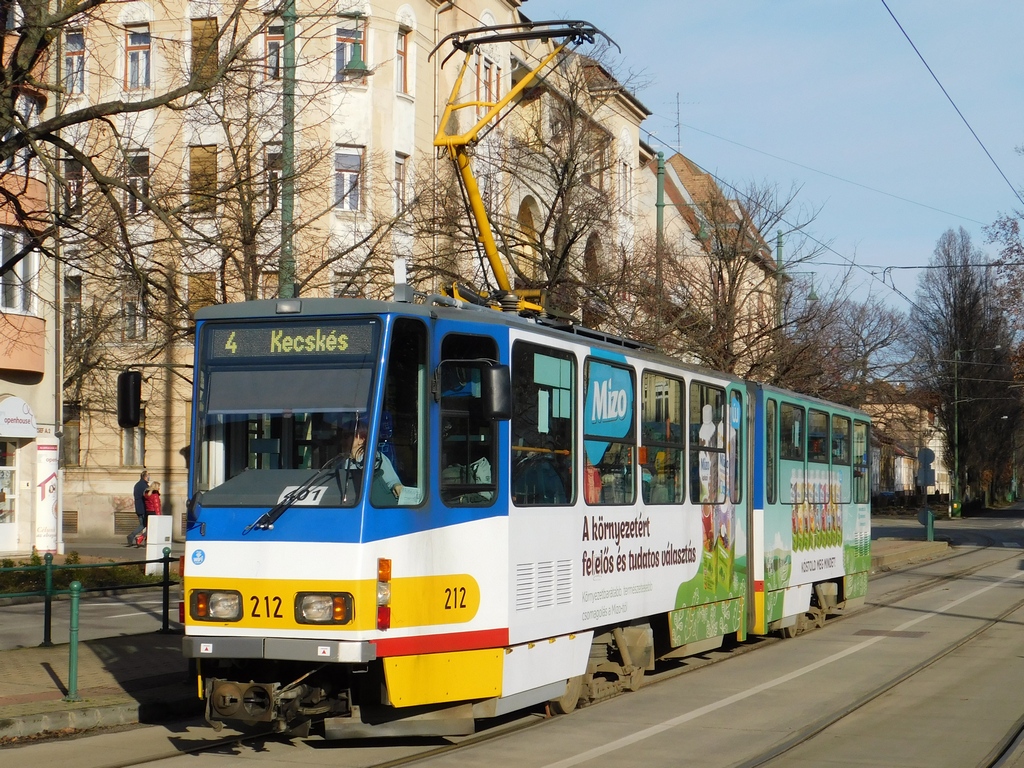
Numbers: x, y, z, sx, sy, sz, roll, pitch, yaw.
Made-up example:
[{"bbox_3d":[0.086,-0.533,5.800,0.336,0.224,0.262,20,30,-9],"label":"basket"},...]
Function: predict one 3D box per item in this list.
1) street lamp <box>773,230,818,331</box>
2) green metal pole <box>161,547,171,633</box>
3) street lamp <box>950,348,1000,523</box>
[{"bbox_3d":[7.667,0.314,40.705,1.180,8.750,0.450,-1,-4,15],"label":"street lamp"},{"bbox_3d":[-4.042,2.392,17.638,0.110,1.000,0.110,-2,-5,27],"label":"green metal pole"},{"bbox_3d":[25.870,2.581,84.086,2.500,9.750,0.380,-1,-4,15],"label":"street lamp"}]

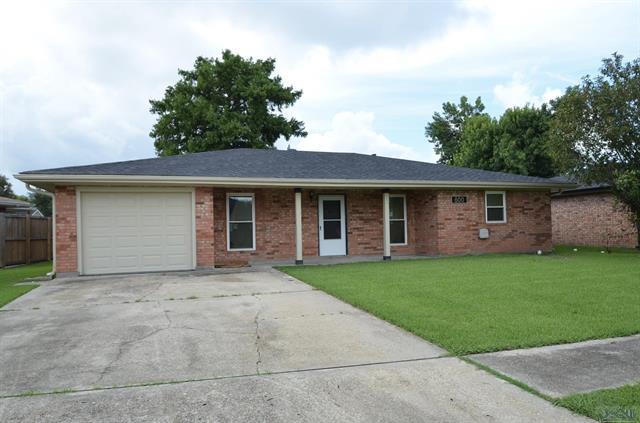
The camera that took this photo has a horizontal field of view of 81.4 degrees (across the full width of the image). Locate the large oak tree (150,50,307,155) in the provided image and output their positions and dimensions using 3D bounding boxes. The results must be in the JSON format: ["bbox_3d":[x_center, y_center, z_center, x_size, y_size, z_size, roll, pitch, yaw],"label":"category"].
[{"bbox_3d":[-6.801,-5.051,27.901,11.400,14.120,11.400,0,-1,-14],"label":"large oak tree"}]

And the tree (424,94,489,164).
[{"bbox_3d":[12.522,-4.168,32.916,7.000,12.050,7.000,-1,-1,21],"label":"tree"}]

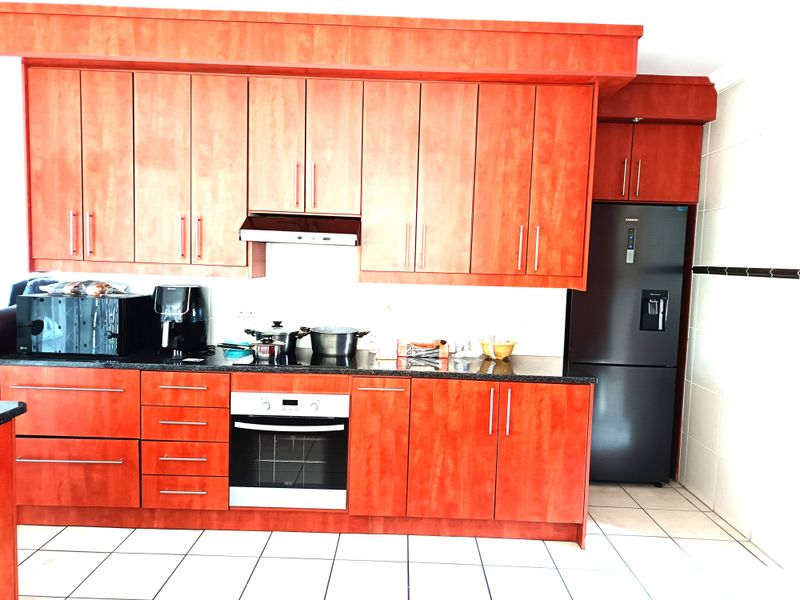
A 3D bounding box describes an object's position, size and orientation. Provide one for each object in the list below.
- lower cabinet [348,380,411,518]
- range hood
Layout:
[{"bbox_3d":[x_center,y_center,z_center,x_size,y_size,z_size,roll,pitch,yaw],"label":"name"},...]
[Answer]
[{"bbox_3d":[-0.101,0.727,3.066,0.299,0.706,0.590,2,4,0],"label":"lower cabinet"},{"bbox_3d":[-0.515,-0.376,3.063,0.605,0.150,0.490,2,4,0],"label":"range hood"}]

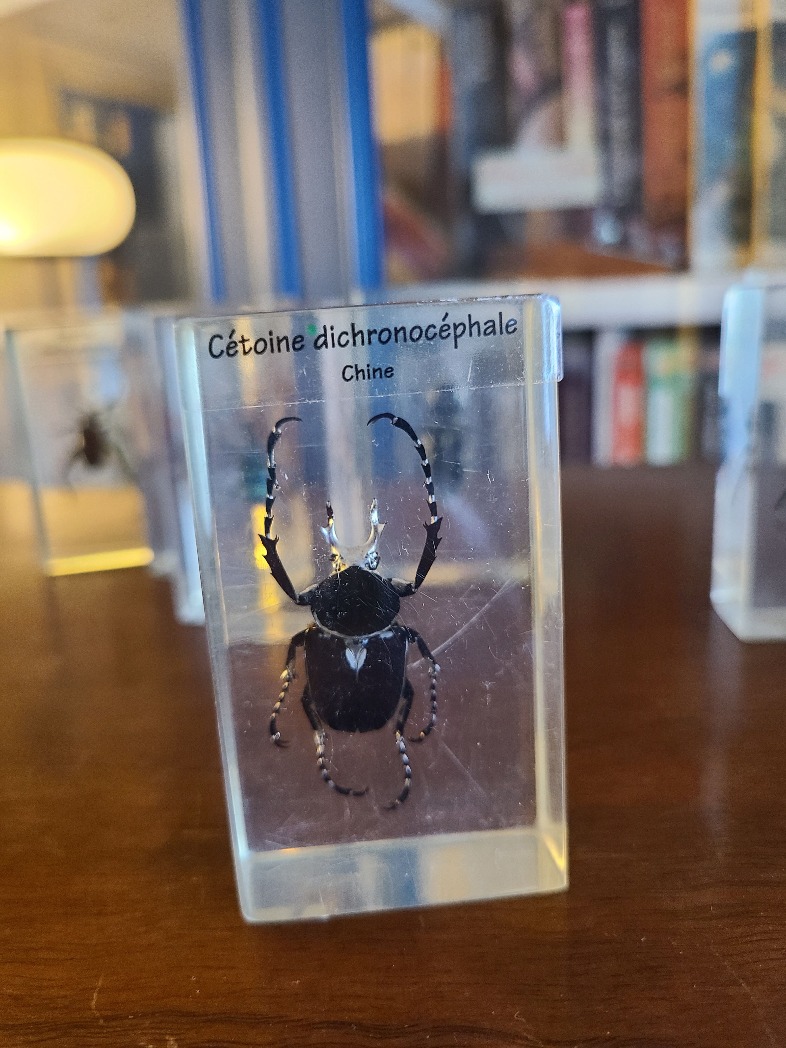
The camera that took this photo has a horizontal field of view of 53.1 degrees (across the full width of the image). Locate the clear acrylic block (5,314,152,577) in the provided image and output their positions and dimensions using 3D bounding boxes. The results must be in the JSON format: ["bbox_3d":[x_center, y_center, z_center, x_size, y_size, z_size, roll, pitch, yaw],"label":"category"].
[{"bbox_3d":[-0.090,-0.024,0.245,0.040,0.073,0.023,-7,16,-13],"label":"clear acrylic block"}]

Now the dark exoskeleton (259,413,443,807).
[{"bbox_3d":[-0.004,0.013,0.098,0.022,0.053,0.009,-4,15,-4],"label":"dark exoskeleton"}]

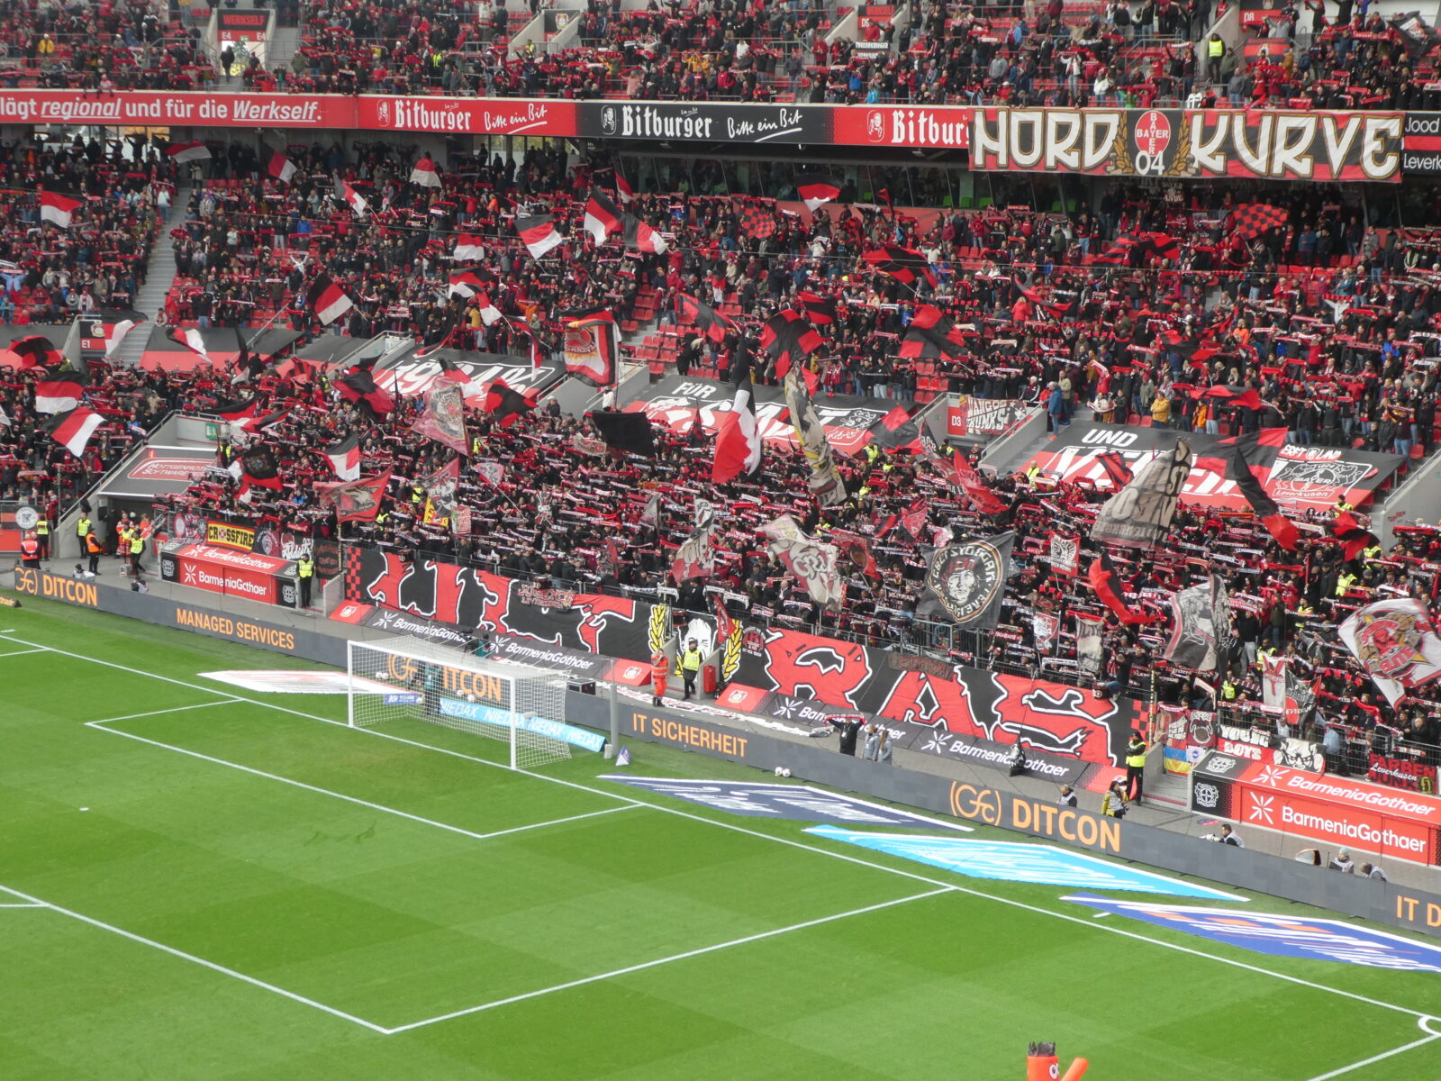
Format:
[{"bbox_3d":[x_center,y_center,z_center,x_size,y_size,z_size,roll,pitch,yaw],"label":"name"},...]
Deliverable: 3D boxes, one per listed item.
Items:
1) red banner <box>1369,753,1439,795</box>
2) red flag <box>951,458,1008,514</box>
[{"bbox_3d":[16.885,5.773,72.181,0.060,0.700,1.950,-7,11,-43],"label":"red banner"},{"bbox_3d":[7.980,-1.748,89.616,1.731,1.800,0.500,3,8,17],"label":"red flag"}]

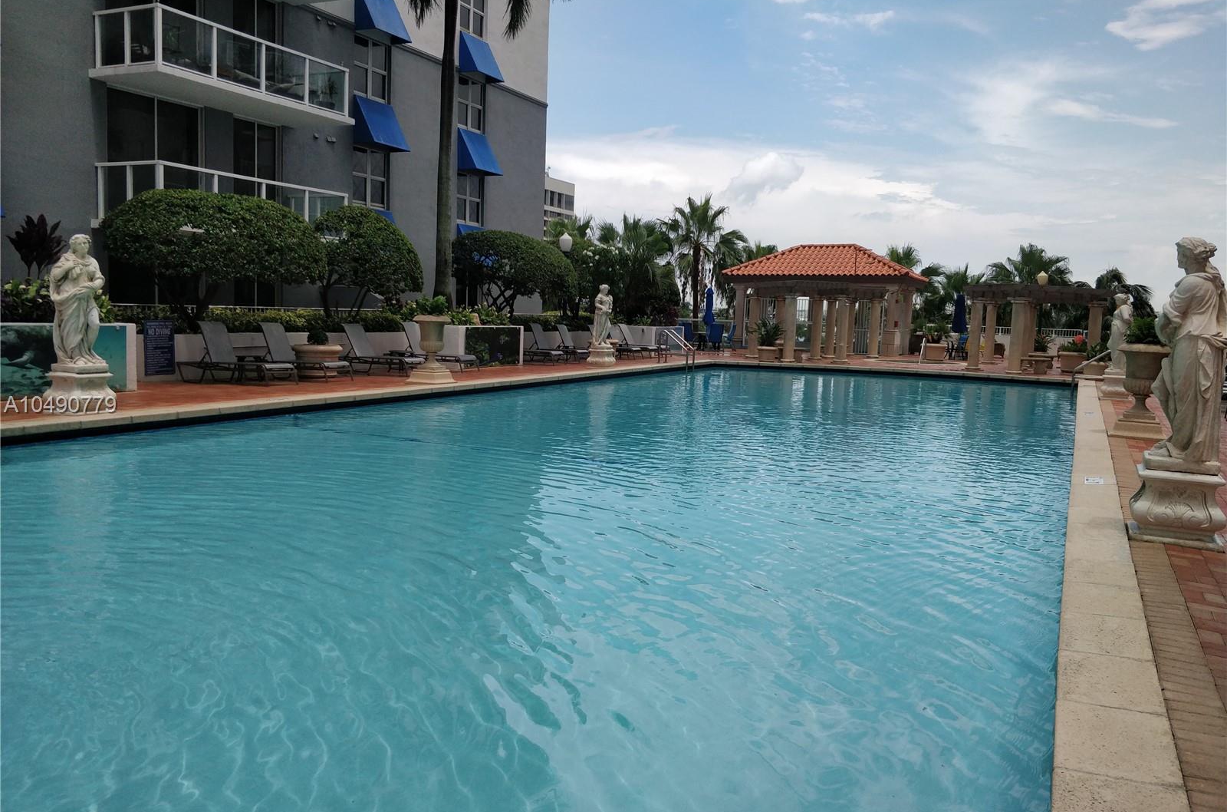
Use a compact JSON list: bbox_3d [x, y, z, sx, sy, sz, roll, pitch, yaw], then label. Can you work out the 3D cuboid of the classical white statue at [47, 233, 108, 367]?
[{"bbox_3d":[-6.608,-1.301,10.500,0.420,1.600,0.520,7,8,35],"label":"classical white statue"}]

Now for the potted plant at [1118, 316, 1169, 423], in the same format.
[{"bbox_3d":[7.211,-0.482,11.561,0.680,1.460,0.680,5,7,29],"label":"potted plant"}]

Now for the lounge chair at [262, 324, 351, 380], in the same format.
[{"bbox_3d":[-5.631,-0.994,15.307,1.720,1.020,0.640,4,7,18],"label":"lounge chair"}]

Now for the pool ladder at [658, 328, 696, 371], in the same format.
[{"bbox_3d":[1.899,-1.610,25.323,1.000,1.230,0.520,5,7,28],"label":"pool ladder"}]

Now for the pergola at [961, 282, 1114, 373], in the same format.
[{"bbox_3d":[12.628,-2.289,25.364,3.800,2.500,5.000,6,8,28],"label":"pergola"}]

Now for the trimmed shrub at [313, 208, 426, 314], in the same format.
[{"bbox_3d":[-5.880,-3.462,20.782,2.500,2.850,2.500,5,7,28],"label":"trimmed shrub"}]

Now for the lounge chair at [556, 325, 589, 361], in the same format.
[{"bbox_3d":[-0.849,-1.960,26.174,1.880,1.050,0.660,5,7,28],"label":"lounge chair"}]

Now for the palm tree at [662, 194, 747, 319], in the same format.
[{"bbox_3d":[4.319,-6.906,41.000,4.200,6.600,4.200,2,7,0],"label":"palm tree"}]

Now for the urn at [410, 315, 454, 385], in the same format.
[{"bbox_3d":[-3.588,-1.132,16.843,0.730,1.310,0.730,2,6,0],"label":"urn"}]

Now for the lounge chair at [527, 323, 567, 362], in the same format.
[{"bbox_3d":[-1.771,-1.700,22.855,1.900,1.020,0.680,5,7,29],"label":"lounge chair"}]

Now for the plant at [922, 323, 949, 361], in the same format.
[{"bbox_3d":[11.981,-2.380,31.668,0.900,1.370,0.900,5,7,28],"label":"plant"}]

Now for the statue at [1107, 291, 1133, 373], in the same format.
[{"bbox_3d":[10.326,-1.441,17.180,0.480,1.600,0.500,6,8,28],"label":"statue"}]

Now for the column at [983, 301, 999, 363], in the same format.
[{"bbox_3d":[13.653,-2.646,30.836,0.450,2.170,0.450,5,7,28],"label":"column"}]

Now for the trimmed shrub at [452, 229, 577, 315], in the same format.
[{"bbox_3d":[-2.743,-3.505,23.300,3.300,2.700,3.500,2,7,0],"label":"trimmed shrub"}]

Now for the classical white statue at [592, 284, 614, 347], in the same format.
[{"bbox_3d":[-0.273,-2.330,22.000,0.400,1.600,0.500,8,9,42],"label":"classical white statue"}]

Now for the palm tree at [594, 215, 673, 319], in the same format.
[{"bbox_3d":[0.775,-5.102,32.000,2.900,4.200,2.900,2,7,0],"label":"palm tree"}]

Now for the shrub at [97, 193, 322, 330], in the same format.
[{"bbox_3d":[-7.498,-2.732,15.900,3.600,2.650,4.000,6,8,28],"label":"shrub"}]

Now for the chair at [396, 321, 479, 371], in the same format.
[{"bbox_3d":[-3.824,-1.281,18.298,1.720,1.020,0.640,4,7,18],"label":"chair"}]

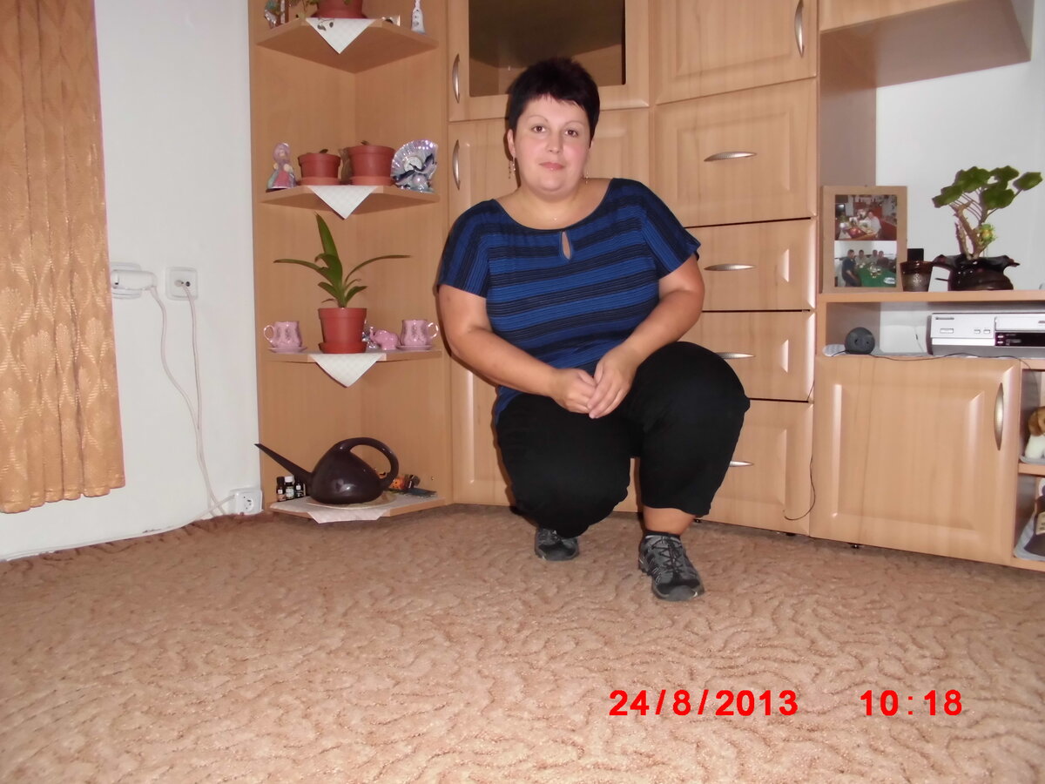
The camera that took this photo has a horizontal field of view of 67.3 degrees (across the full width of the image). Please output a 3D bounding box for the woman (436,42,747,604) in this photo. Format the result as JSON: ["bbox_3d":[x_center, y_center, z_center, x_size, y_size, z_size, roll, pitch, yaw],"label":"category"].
[{"bbox_3d":[0.136,-0.151,1.658,0.580,1.040,0.550,-1,5,-6],"label":"woman"}]

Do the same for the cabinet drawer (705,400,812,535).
[{"bbox_3d":[0.520,0.171,1.951,0.404,0.310,0.035,3,6,37],"label":"cabinet drawer"}]

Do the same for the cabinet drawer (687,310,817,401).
[{"bbox_3d":[0.518,-0.091,1.934,0.405,0.215,0.040,3,6,37],"label":"cabinet drawer"}]

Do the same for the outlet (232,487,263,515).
[{"bbox_3d":[-0.748,0.300,2.137,0.040,0.078,0.080,3,6,39],"label":"outlet"}]

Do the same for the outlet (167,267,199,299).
[{"bbox_3d":[-0.853,-0.274,1.981,0.022,0.084,0.085,3,6,39],"label":"outlet"}]

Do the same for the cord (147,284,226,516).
[{"bbox_3d":[-0.842,0.026,2.000,0.040,0.600,0.208,3,6,39],"label":"cord"}]

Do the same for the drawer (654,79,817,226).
[{"bbox_3d":[0.511,-0.561,1.901,0.403,0.313,0.040,3,6,37],"label":"drawer"}]

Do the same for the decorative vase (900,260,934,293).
[{"bbox_3d":[0.871,-0.253,1.738,0.066,0.071,0.066,2,5,26],"label":"decorative vase"}]

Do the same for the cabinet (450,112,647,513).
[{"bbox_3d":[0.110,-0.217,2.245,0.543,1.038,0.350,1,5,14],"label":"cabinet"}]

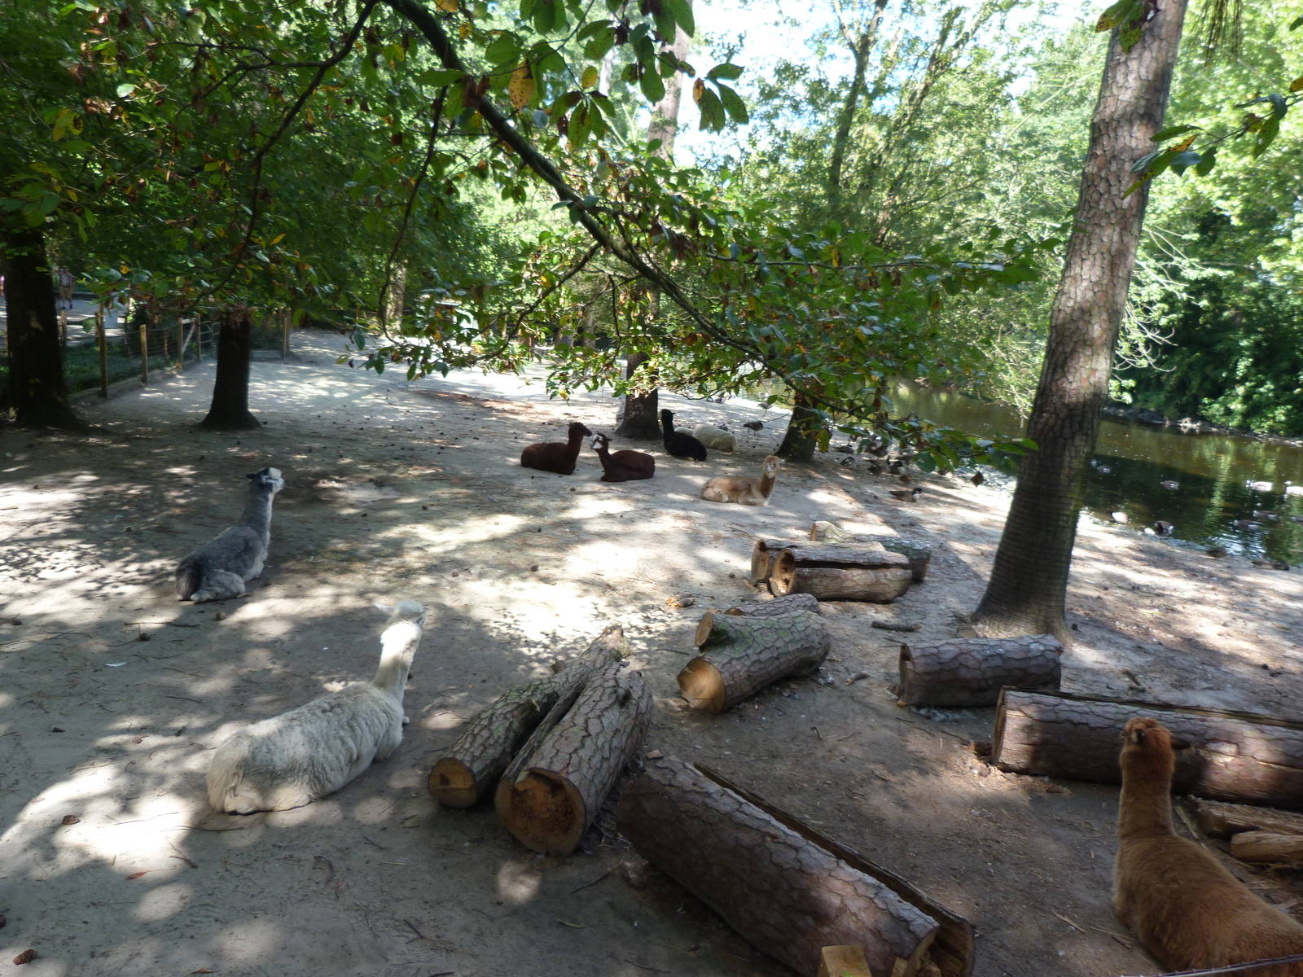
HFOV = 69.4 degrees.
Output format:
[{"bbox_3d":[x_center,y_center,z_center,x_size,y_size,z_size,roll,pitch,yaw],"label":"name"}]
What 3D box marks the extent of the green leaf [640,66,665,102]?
[{"bbox_3d":[0.002,-0.903,2.100,0.054,0.083,0.030,2,11,-3],"label":"green leaf"}]

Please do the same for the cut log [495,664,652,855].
[{"bbox_3d":[-0.333,1.370,5.021,0.450,0.420,1.460,5,11,13],"label":"cut log"}]

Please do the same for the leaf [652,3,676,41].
[{"bbox_3d":[0.028,-1.040,2.100,0.052,0.085,0.030,2,11,-6],"label":"leaf"}]

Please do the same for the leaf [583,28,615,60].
[{"bbox_3d":[-0.123,-1.039,2.200,0.054,0.090,0.030,39,-6,-4],"label":"leaf"}]

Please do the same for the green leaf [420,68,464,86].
[{"bbox_3d":[-0.489,-0.963,2.200,0.107,0.040,0.035,0,18,0],"label":"green leaf"}]

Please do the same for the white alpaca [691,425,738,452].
[{"bbox_3d":[1.168,-1.032,17.902,1.000,0.500,0.450,11,13,37],"label":"white alpaca"}]

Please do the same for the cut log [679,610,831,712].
[{"bbox_3d":[0.645,1.138,6.470,0.560,0.430,1.200,12,14,40],"label":"cut log"}]

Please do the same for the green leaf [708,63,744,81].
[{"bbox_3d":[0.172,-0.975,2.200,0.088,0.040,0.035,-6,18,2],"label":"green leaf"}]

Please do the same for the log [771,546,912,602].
[{"bbox_3d":[1.948,0.845,9.692,1.240,0.480,0.480,2,11,-7],"label":"log"}]

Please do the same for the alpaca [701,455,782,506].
[{"bbox_3d":[1.196,-0.202,12.981,1.080,0.700,0.420,7,11,21],"label":"alpaca"}]

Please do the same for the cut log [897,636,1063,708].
[{"bbox_3d":[2.529,1.364,7.274,1.150,0.455,0.455,2,11,-9],"label":"cut log"}]

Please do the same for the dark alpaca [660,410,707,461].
[{"bbox_3d":[0.573,-1.001,16.665,0.420,0.860,1.000,-7,15,-43],"label":"dark alpaca"}]

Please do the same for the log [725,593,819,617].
[{"bbox_3d":[0.950,1.035,7.462,0.850,0.300,0.310,-4,13,-33],"label":"log"}]

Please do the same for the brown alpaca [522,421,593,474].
[{"bbox_3d":[-1.598,-0.730,15.667,1.120,0.860,0.500,8,12,24],"label":"brown alpaca"}]

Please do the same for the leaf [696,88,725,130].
[{"bbox_3d":[0.139,-0.886,2.200,0.056,0.105,0.025,-13,-6,1],"label":"leaf"}]

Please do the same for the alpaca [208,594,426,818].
[{"bbox_3d":[-1.915,1.171,5.517,0.520,0.970,1.120,11,14,35],"label":"alpaca"}]

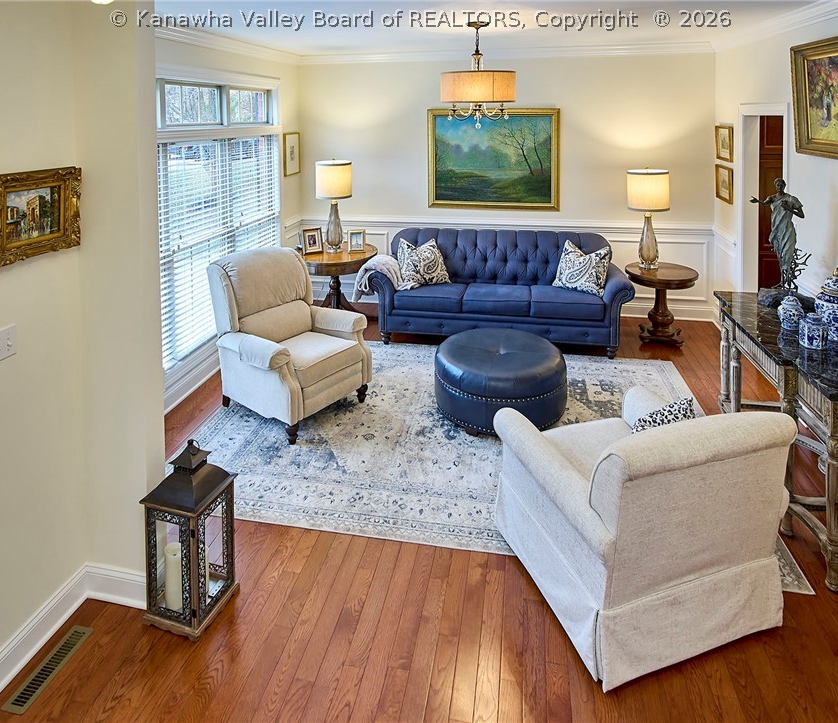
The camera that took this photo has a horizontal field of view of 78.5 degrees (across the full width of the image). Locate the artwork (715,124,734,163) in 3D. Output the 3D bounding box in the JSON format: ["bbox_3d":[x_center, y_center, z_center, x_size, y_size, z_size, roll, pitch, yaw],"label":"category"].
[{"bbox_3d":[2.700,-1.919,4.523,0.034,0.323,0.372,4,21,11],"label":"artwork"}]

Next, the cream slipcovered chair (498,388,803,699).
[{"bbox_3d":[0.909,0.522,2.243,0.902,0.897,0.911,-7,22,-16],"label":"cream slipcovered chair"}]

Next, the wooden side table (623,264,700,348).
[{"bbox_3d":[2.148,-0.513,4.566,0.598,0.622,0.598,4,21,11],"label":"wooden side table"}]

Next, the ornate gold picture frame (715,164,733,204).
[{"bbox_3d":[2.737,-1.586,4.600,0.030,0.310,0.340,4,24,10],"label":"ornate gold picture frame"}]

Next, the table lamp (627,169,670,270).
[{"bbox_3d":[2.058,-1.295,4.700,0.360,0.880,0.360,4,24,10],"label":"table lamp"}]

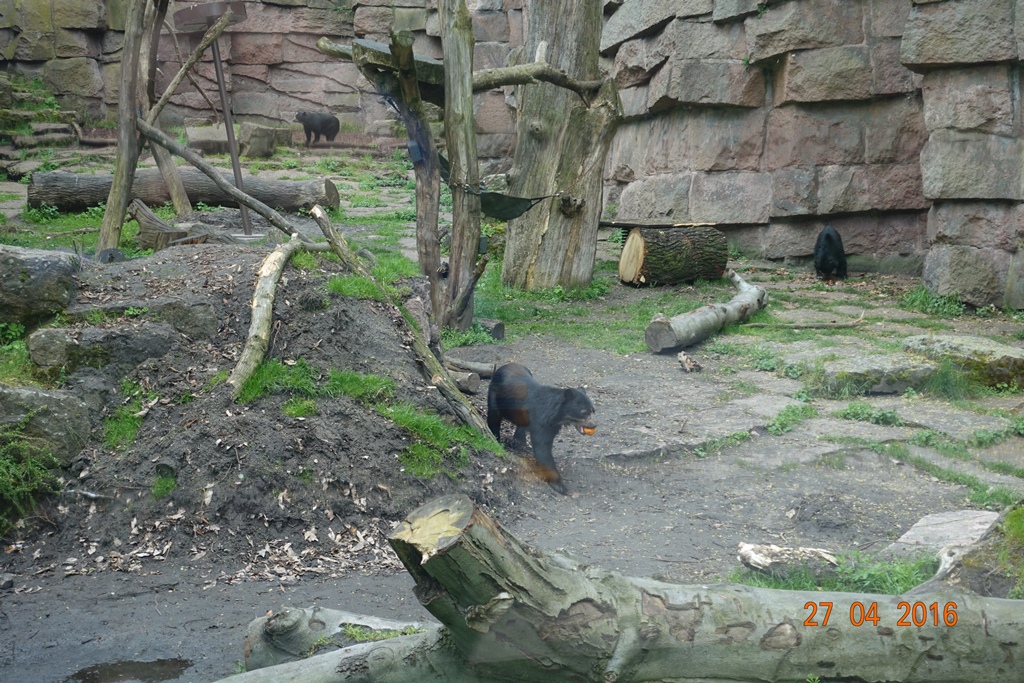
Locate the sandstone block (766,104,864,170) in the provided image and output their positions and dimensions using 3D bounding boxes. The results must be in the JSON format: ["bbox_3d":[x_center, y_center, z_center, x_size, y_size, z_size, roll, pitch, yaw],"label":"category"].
[{"bbox_3d":[4.319,-2.928,23.436,1.374,0.925,0.650,3,13,11],"label":"sandstone block"}]

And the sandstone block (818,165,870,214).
[{"bbox_3d":[4.674,-2.125,22.976,0.742,0.685,0.600,3,7,22],"label":"sandstone block"}]

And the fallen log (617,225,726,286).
[{"bbox_3d":[2.099,-1.130,21.500,1.220,0.710,0.730,-4,9,-22],"label":"fallen log"}]

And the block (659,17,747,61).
[{"bbox_3d":[2.765,-4.389,23.835,1.254,0.627,0.650,2,13,8],"label":"block"}]

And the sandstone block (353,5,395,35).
[{"bbox_3d":[-3.333,-7.794,40.298,0.970,0.716,0.600,0,7,0],"label":"sandstone block"}]

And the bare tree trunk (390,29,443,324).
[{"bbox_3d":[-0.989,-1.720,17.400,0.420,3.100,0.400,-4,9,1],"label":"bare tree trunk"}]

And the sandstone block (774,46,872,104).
[{"bbox_3d":[4.306,-3.672,22.800,1.280,0.775,0.600,3,9,18],"label":"sandstone block"}]

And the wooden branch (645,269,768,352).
[{"bbox_3d":[2.368,-0.432,19.660,0.720,0.420,3.607,6,14,27],"label":"wooden branch"}]

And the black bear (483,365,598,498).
[{"bbox_3d":[0.220,0.671,13.714,0.500,0.800,1.220,-9,15,-36],"label":"black bear"}]

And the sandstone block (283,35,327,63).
[{"bbox_3d":[-5.281,-7.537,42.370,1.173,0.714,0.600,-1,12,-3],"label":"sandstone block"}]

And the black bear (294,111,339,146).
[{"bbox_3d":[-4.730,-5.159,40.231,1.200,0.800,0.480,-7,14,-29],"label":"black bear"}]

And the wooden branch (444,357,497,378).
[{"bbox_3d":[-0.490,0.247,17.133,0.680,0.170,0.170,-3,13,-11],"label":"wooden branch"}]

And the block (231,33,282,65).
[{"bbox_3d":[-6.288,-7.229,40.797,1.268,0.775,0.600,0,7,-3],"label":"block"}]

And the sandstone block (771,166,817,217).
[{"bbox_3d":[4.037,-2.125,23.276,0.648,0.695,0.600,3,7,22],"label":"sandstone block"}]

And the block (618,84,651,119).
[{"bbox_3d":[1.872,-3.668,25.200,0.450,0.508,0.500,5,10,30],"label":"block"}]

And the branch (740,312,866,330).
[{"bbox_3d":[3.116,-0.214,17.600,1.290,0.140,0.160,0,9,0],"label":"branch"}]

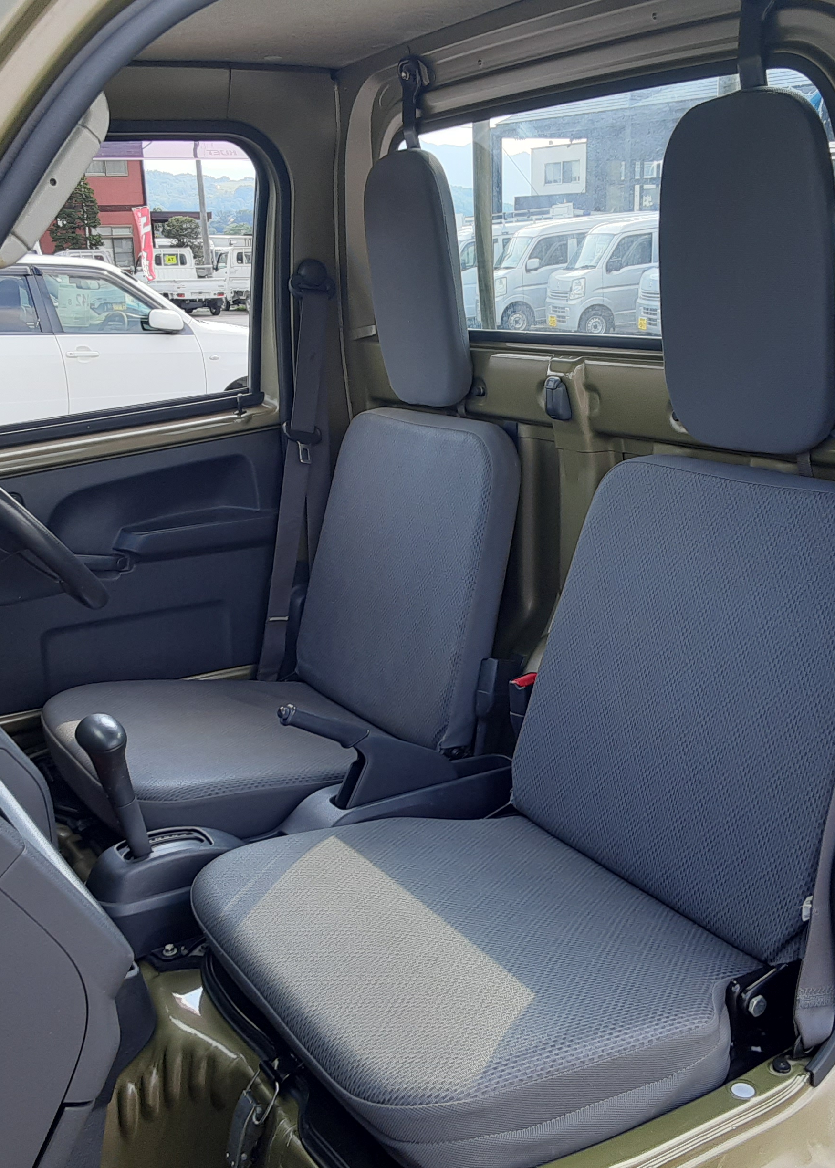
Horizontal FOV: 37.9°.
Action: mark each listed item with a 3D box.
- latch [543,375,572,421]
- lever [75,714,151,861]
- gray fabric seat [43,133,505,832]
[{"bbox_3d":[0.176,-0.233,1.522,0.028,0.056,0.025,-11,17,-30],"label":"latch"},{"bbox_3d":[-0.318,0.219,1.308,0.055,0.180,0.052,-21,22,-27],"label":"lever"},{"bbox_3d":[-0.227,-0.152,1.693,0.580,0.870,0.480,-11,17,-30],"label":"gray fabric seat"}]

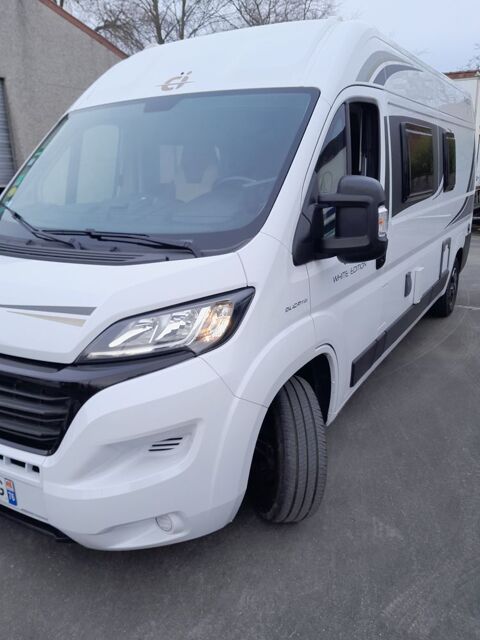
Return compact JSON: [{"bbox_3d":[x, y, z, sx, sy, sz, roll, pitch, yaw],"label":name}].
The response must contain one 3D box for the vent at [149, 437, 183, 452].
[{"bbox_3d":[-0.266,0.457,1.760,0.125,0.060,0.030,-2,19,-7],"label":"vent"}]

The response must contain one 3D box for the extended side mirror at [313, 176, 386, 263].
[{"bbox_3d":[0.412,-0.368,1.781,0.260,0.320,0.160,7,20,20],"label":"extended side mirror"}]

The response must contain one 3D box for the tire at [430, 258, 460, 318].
[{"bbox_3d":[2.079,-0.359,4.961,0.220,0.690,0.690,12,22,31],"label":"tire"}]

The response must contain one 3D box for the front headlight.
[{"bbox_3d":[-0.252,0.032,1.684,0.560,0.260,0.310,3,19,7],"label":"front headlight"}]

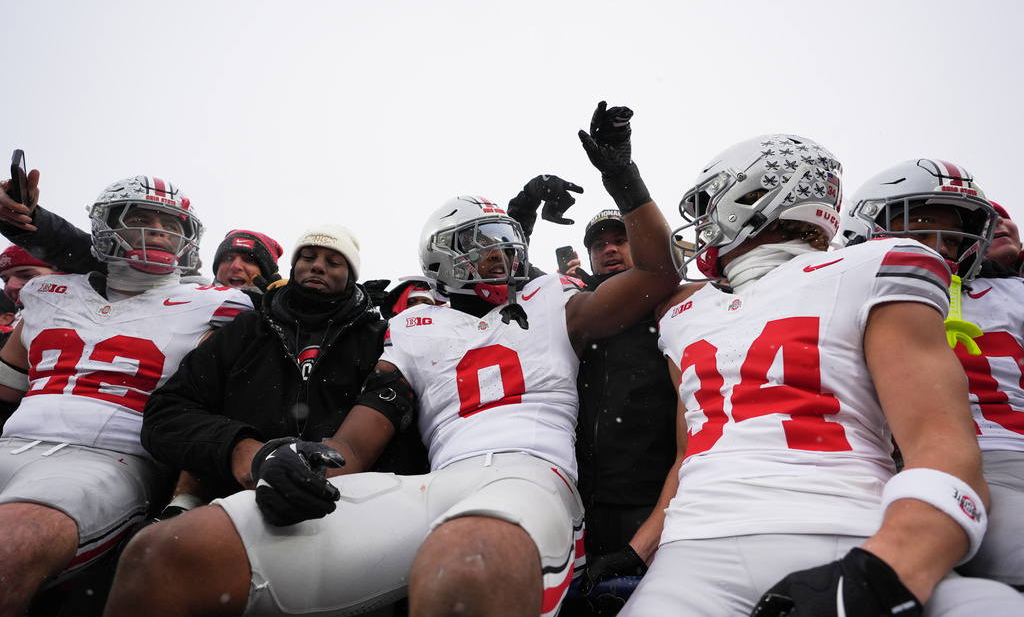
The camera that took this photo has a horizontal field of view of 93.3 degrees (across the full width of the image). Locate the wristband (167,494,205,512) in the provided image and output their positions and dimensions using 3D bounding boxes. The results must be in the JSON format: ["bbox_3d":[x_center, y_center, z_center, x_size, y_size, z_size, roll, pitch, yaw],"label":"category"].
[{"bbox_3d":[-0.813,0.486,1.200,0.085,0.060,0.080,14,-20,5],"label":"wristband"}]

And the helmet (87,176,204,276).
[{"bbox_3d":[-1.025,-0.231,1.365,0.320,0.275,0.250,2,-1,41],"label":"helmet"}]

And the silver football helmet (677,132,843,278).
[{"bbox_3d":[0.497,-0.210,1.004,0.320,0.275,0.250,-4,-12,25],"label":"silver football helmet"}]

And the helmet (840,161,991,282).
[{"bbox_3d":[0.900,-0.195,1.095,0.250,0.275,0.320,-1,-1,7],"label":"helmet"}]

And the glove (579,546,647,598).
[{"bbox_3d":[0.233,0.614,1.120,0.180,0.110,0.110,5,-19,-14],"label":"glove"}]

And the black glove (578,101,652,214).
[{"bbox_3d":[0.237,-0.350,1.120,0.150,0.260,0.120,-16,-16,4],"label":"black glove"}]

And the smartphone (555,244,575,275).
[{"bbox_3d":[0.230,-0.182,2.000,0.075,0.150,0.009,-11,-16,3],"label":"smartphone"}]

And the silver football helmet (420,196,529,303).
[{"bbox_3d":[-0.094,-0.154,1.240,0.250,0.275,0.320,-9,-7,-32],"label":"silver football helmet"}]

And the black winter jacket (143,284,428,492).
[{"bbox_3d":[-0.545,0.210,1.300,0.630,0.660,0.450,2,-18,-8],"label":"black winter jacket"}]

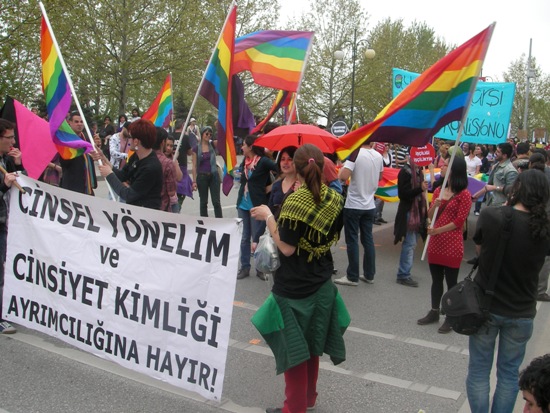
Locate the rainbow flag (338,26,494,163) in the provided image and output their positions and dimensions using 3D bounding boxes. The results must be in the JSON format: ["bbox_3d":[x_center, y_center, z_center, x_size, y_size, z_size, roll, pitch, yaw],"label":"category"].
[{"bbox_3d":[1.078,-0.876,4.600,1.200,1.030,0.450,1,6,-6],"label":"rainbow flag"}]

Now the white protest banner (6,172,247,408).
[{"bbox_3d":[-1.138,0.471,4.100,2.030,1.120,0.070,10,6,29],"label":"white protest banner"}]

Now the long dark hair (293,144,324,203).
[{"bbox_3d":[0.193,-0.190,3.480,0.185,0.330,0.230,-1,8,-20],"label":"long dark hair"}]

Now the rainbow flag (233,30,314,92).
[{"bbox_3d":[-0.097,-1.873,7.800,1.200,0.820,0.350,1,6,-6],"label":"rainbow flag"}]

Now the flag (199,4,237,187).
[{"bbox_3d":[-0.533,-1.001,5.600,0.380,1.720,0.330,3,6,6],"label":"flag"}]

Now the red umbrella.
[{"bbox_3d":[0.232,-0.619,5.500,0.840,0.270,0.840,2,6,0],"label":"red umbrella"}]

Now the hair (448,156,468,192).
[{"bbox_3d":[1.666,-0.291,5.500,0.220,0.330,0.190,5,7,24],"label":"hair"}]

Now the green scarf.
[{"bbox_3d":[0.207,0.087,3.520,0.380,0.440,0.340,-1,8,-20],"label":"green scarf"}]

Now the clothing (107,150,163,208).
[{"bbox_3d":[-1.109,-0.143,4.800,0.480,0.600,0.450,0,6,-18],"label":"clothing"}]

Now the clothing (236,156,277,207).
[{"bbox_3d":[-0.200,-0.286,6.900,0.420,0.580,0.480,-1,7,-27],"label":"clothing"}]

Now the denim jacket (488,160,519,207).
[{"bbox_3d":[2.913,-0.293,7.700,0.320,0.640,0.440,-3,8,-30],"label":"denim jacket"}]

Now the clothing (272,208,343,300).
[{"bbox_3d":[0.192,0.253,3.560,0.410,0.570,0.290,-1,8,-20],"label":"clothing"}]

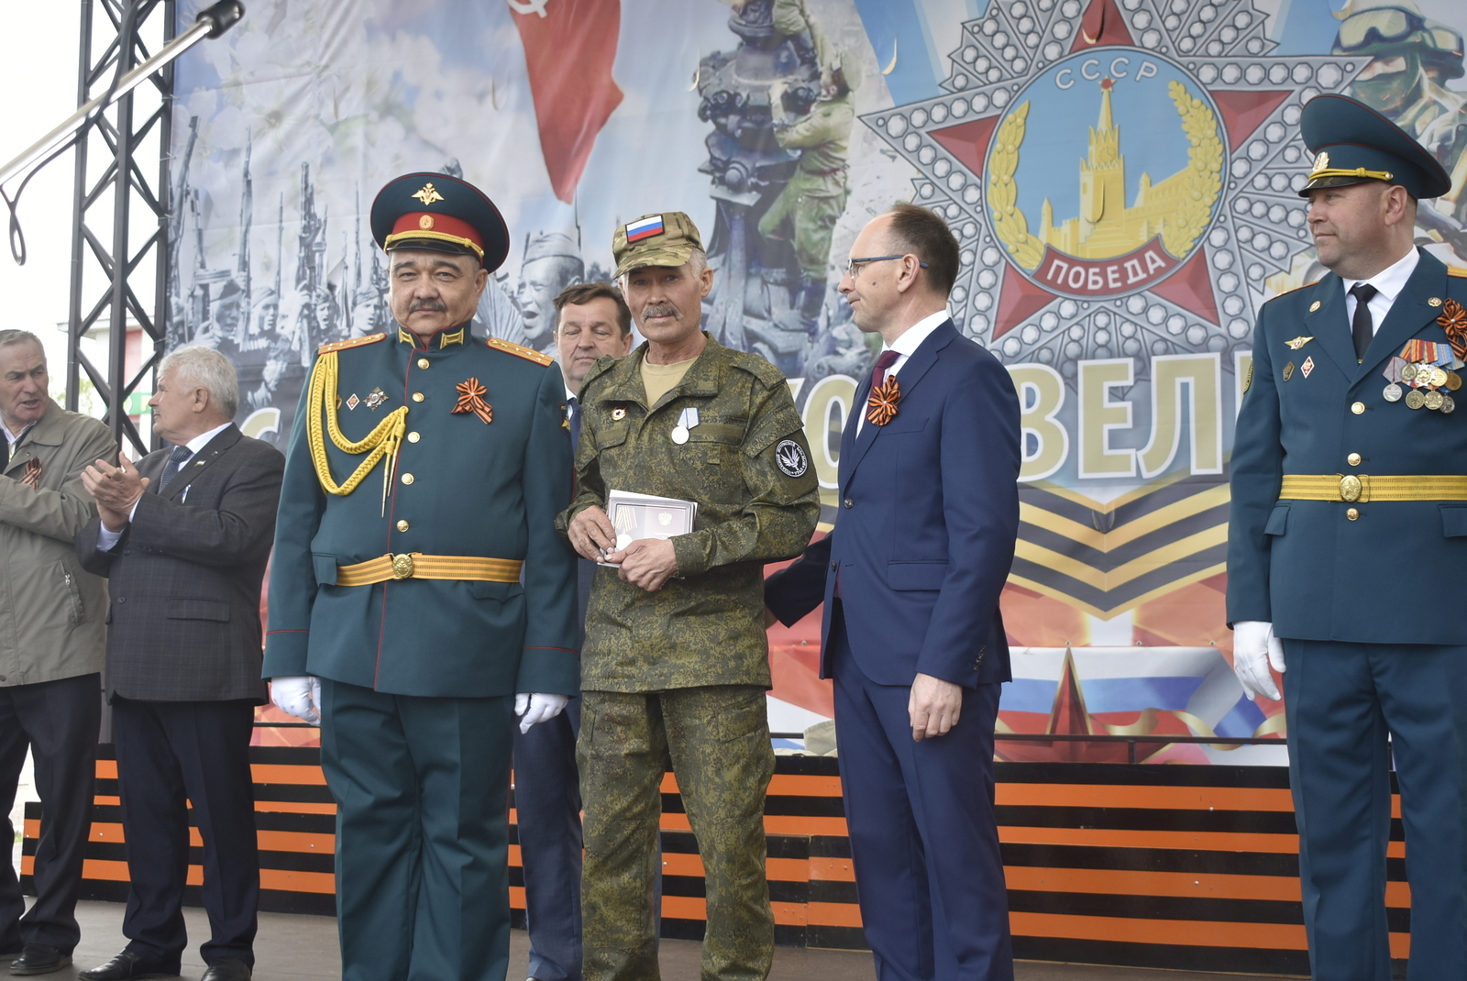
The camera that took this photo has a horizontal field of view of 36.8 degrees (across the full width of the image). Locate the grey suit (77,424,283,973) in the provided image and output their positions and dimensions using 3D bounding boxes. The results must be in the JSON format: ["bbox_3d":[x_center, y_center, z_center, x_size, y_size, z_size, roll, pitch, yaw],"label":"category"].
[{"bbox_3d":[-1.480,0.548,5.900,0.550,1.450,0.460,-4,-6,38],"label":"grey suit"}]

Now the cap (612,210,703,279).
[{"bbox_3d":[-0.149,-0.487,4.360,0.170,0.130,0.240,-5,-1,25],"label":"cap"}]

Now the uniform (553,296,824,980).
[{"bbox_3d":[-0.095,0.379,4.300,0.540,1.400,0.370,-2,-5,21],"label":"uniform"}]

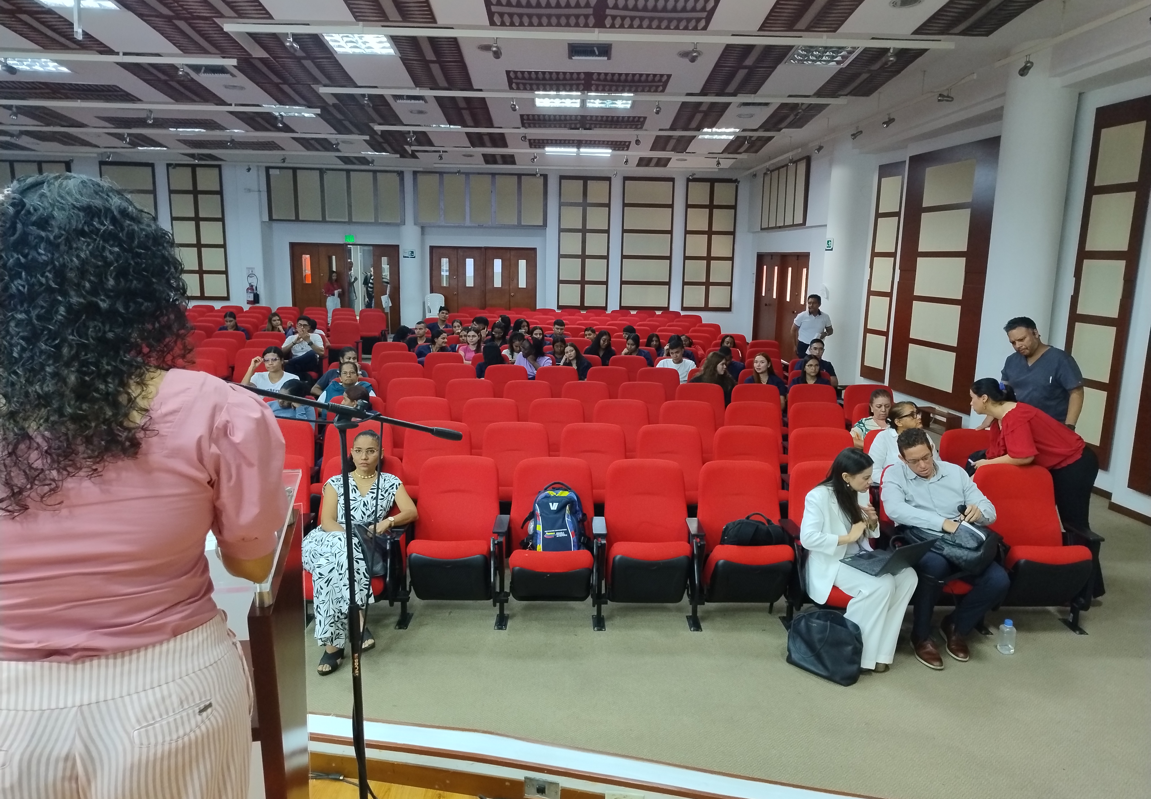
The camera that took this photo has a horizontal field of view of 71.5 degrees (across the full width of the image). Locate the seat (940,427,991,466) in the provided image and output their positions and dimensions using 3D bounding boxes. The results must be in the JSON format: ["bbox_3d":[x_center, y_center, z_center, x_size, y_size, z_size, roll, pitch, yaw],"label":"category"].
[{"bbox_3d":[2.873,0.736,5.656,0.560,0.950,0.600,1,10,0],"label":"seat"}]

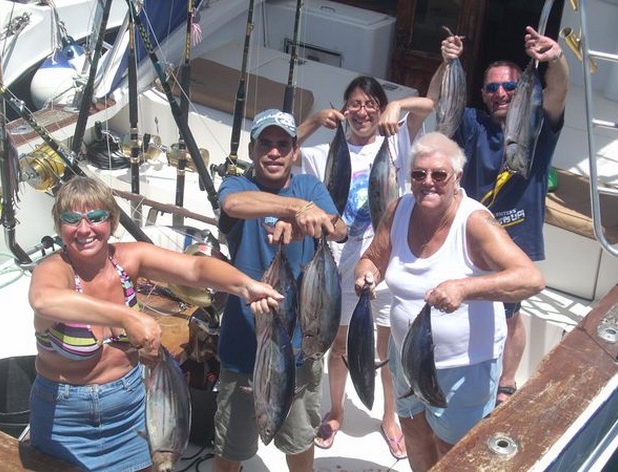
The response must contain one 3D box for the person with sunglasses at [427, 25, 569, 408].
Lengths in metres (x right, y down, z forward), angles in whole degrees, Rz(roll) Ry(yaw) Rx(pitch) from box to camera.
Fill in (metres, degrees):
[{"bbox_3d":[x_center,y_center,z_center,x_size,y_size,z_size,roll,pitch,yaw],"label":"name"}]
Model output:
[{"bbox_3d":[0.788,-0.054,5.025,0.570,1.820,0.480,3,26,6],"label":"person with sunglasses"}]

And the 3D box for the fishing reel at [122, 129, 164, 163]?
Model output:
[{"bbox_3d":[-0.751,-0.408,5.331,0.190,0.130,0.130,8,27,16],"label":"fishing reel"}]

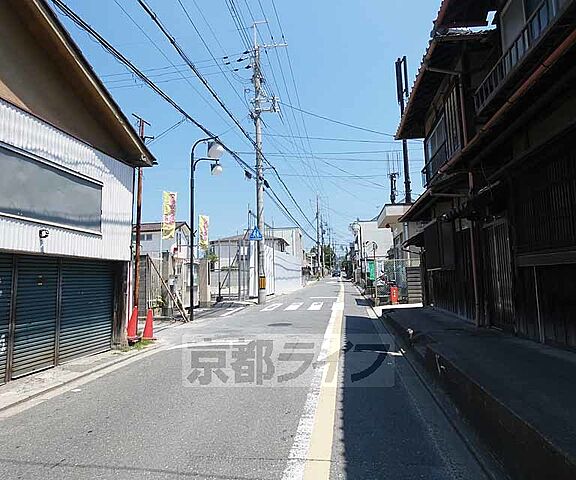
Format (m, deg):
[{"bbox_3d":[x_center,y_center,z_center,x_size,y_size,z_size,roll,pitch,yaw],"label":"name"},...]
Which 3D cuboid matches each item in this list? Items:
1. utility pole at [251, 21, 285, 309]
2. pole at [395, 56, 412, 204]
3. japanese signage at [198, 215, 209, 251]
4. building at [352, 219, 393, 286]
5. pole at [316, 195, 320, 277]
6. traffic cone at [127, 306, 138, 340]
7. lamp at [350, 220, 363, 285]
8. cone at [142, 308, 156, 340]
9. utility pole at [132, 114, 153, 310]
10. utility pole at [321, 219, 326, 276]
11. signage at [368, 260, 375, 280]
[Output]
[{"bbox_3d":[-0.832,-3.992,17.044,1.700,14.100,0.600,-2,-5,9],"label":"utility pole"},{"bbox_3d":[7.131,-4.019,20.645,0.850,14.500,0.800,-2,-5,9],"label":"pole"},{"bbox_3d":[-4.076,-0.354,16.800,0.550,1.750,0.060,1,-5,-12],"label":"japanese signage"},{"bbox_3d":[11.333,1.420,38.166,7.000,6.700,9.000,-2,-5,9],"label":"building"},{"bbox_3d":[4.953,-0.352,56.629,0.500,13.800,0.450,-2,-5,9],"label":"pole"},{"bbox_3d":[-3.448,1.867,7.750,0.370,0.700,0.370,0,-5,0],"label":"traffic cone"},{"bbox_3d":[6.028,1.188,30.500,1.080,5.700,0.500,-1,-5,9],"label":"lamp"},{"bbox_3d":[-3.177,1.914,7.978,0.320,0.700,0.320,-2,-5,9],"label":"cone"},{"bbox_3d":[-3.946,-0.494,9.257,0.350,5.800,0.600,-2,-5,9],"label":"utility pole"},{"bbox_3d":[6.862,1.450,67.000,1.100,11.700,0.900,-1,-5,9],"label":"utility pole"},{"bbox_3d":[7.262,2.640,30.000,0.530,1.680,0.060,-1,-5,10],"label":"signage"}]

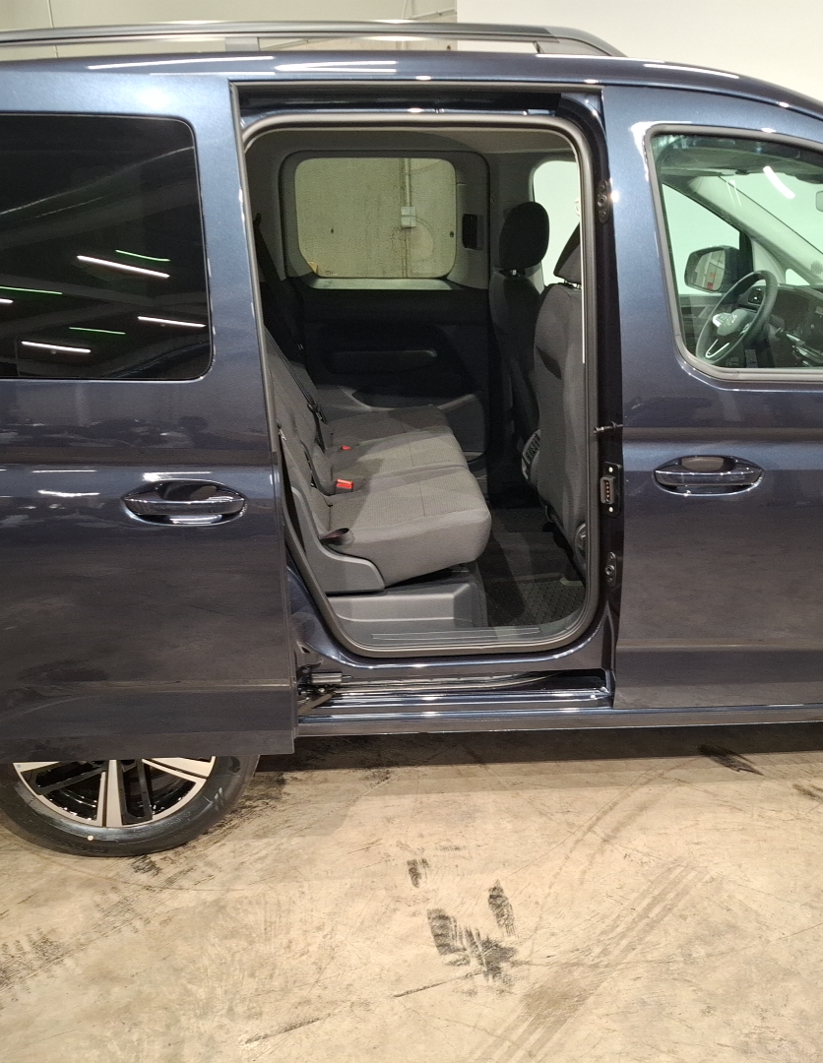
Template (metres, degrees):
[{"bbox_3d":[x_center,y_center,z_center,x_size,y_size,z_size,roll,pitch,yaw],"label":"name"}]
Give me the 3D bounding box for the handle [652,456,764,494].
[{"bbox_3d":[0.644,-0.121,2.047,0.236,0.084,0.060,-2,19,-2],"label":"handle"}]

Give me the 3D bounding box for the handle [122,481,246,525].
[{"bbox_3d":[-0.457,-0.058,1.901,0.241,0.085,0.060,-2,19,-2],"label":"handle"}]

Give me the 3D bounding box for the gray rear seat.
[{"bbox_3d":[-0.193,-0.446,2.871,0.725,0.830,1.270,-2,19,-2],"label":"gray rear seat"}]

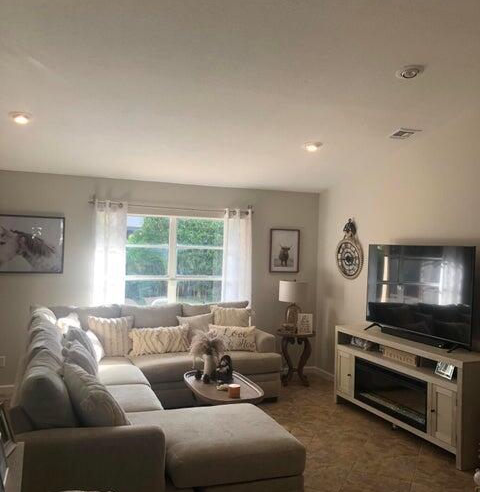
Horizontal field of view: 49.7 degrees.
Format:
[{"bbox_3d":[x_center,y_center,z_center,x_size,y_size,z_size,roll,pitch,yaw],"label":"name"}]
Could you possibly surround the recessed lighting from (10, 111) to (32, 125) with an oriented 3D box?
[{"bbox_3d":[-1.847,-1.079,4.355,0.195,0.040,0.195,2,-11,-21],"label":"recessed lighting"}]

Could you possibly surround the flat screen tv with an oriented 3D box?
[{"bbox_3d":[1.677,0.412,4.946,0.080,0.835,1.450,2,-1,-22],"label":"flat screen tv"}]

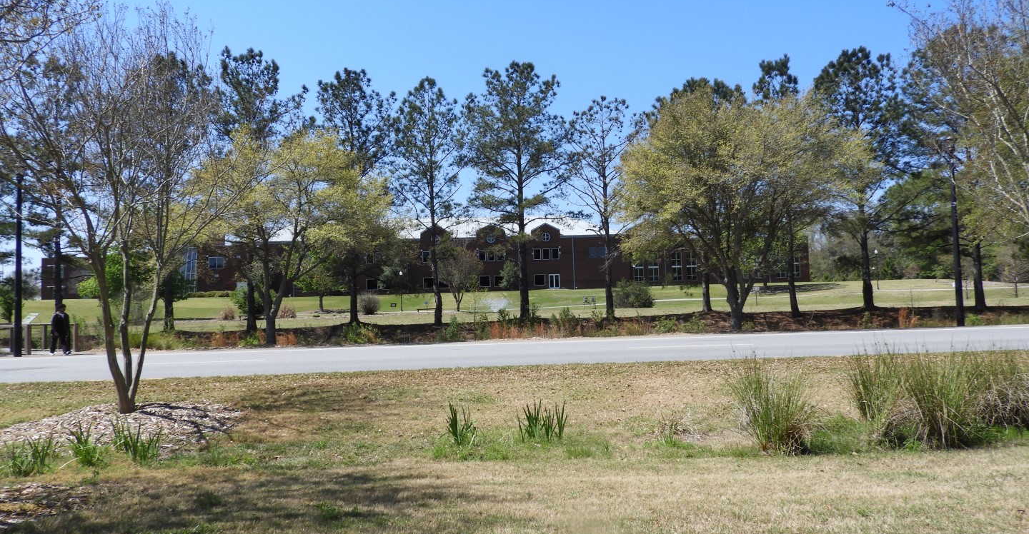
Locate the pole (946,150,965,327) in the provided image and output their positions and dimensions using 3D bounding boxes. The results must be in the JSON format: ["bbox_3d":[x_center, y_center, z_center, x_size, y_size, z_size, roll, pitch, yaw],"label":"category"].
[{"bbox_3d":[15.059,-1.027,24.300,0.300,6.250,0.300,-1,-3,0],"label":"pole"}]

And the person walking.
[{"bbox_3d":[-15.393,2.127,24.200,0.580,1.750,0.520,-2,-3,17],"label":"person walking"}]

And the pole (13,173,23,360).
[{"bbox_3d":[-16.672,-0.122,24.000,0.300,6.350,0.300,-1,-3,0],"label":"pole"}]

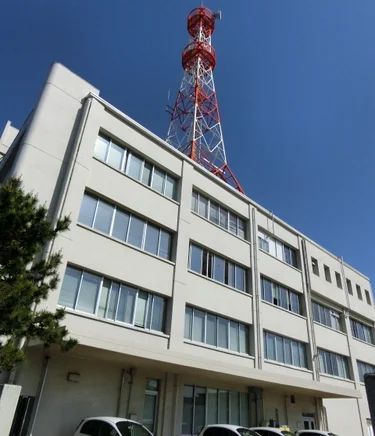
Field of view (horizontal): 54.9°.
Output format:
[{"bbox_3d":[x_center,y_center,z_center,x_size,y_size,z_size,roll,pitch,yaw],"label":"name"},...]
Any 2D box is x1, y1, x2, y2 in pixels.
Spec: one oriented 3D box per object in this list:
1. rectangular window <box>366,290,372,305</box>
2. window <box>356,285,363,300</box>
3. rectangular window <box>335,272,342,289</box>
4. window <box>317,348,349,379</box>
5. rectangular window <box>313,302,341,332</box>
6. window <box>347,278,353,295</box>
[{"bbox_3d":[15.420,6.866,30.897,0.836,1.221,0.150,28,-37,-36],"label":"rectangular window"},{"bbox_3d":[14.142,6.188,29.829,0.803,1.221,0.150,28,-37,-36],"label":"window"},{"bbox_3d":[11.547,4.811,27.660,0.825,1.221,0.150,28,-37,-36],"label":"rectangular window"},{"bbox_3d":[11.428,11.519,28.203,5.600,1.770,0.200,28,-38,-36],"label":"window"},{"bbox_3d":[11.619,8.338,30.007,5.600,1.710,0.200,28,-38,-36],"label":"rectangular window"},{"bbox_3d":[12.876,5.516,28.771,0.803,1.221,0.150,28,-37,-36],"label":"window"}]

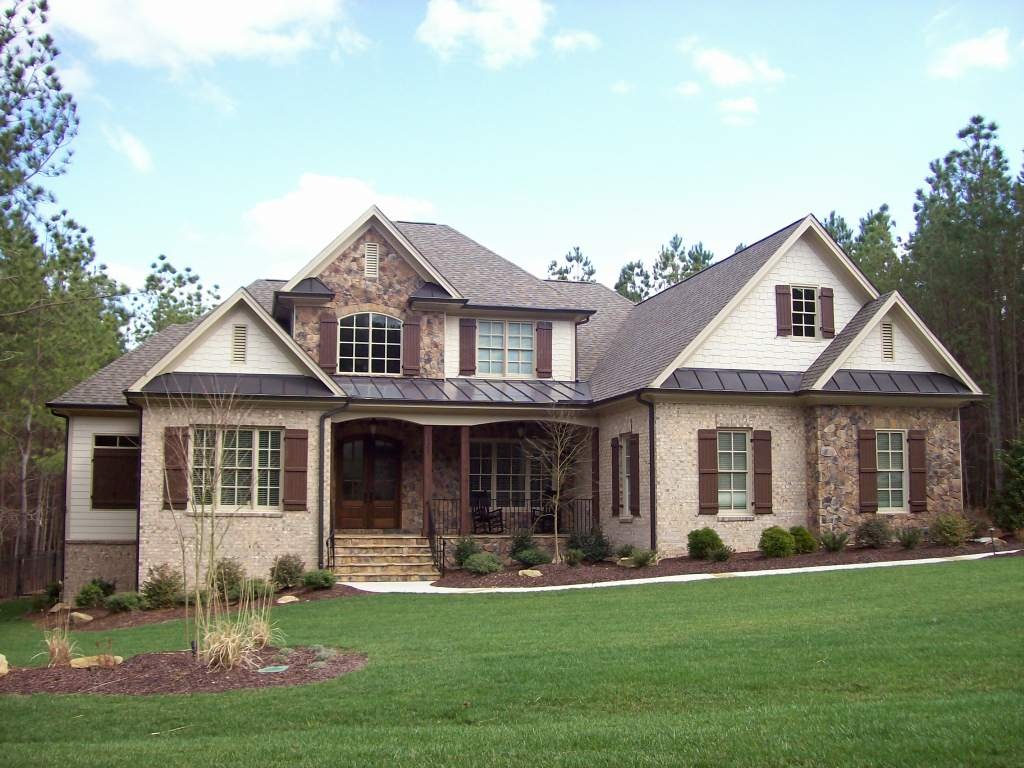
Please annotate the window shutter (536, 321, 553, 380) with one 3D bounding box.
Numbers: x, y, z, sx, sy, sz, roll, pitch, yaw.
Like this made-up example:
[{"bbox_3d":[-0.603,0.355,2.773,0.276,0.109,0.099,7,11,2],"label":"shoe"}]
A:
[{"bbox_3d":[0.917,-0.972,30.257,0.470,1.648,0.050,2,-6,-13],"label":"window shutter"}]

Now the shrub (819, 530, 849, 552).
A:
[{"bbox_3d":[7.034,3.424,23.300,0.630,0.525,0.611,2,-6,-13],"label":"shrub"}]

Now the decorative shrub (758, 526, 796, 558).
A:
[{"bbox_3d":[5.541,3.308,22.225,0.769,0.648,0.731,2,-7,-14],"label":"decorative shrub"}]

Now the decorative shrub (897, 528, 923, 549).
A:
[{"bbox_3d":[8.430,3.255,22.585,0.535,0.453,0.508,2,-7,-14],"label":"decorative shrub"}]

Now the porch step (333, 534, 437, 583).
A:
[{"bbox_3d":[-3.049,4.193,25.538,2.375,0.976,1.390,2,-6,-13],"label":"porch step"}]

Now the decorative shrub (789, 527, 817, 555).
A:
[{"bbox_3d":[6.493,3.498,23.800,0.687,0.626,0.666,2,-6,-13],"label":"decorative shrub"}]

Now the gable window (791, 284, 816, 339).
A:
[{"bbox_3d":[6.971,-1.710,25.439,0.726,1.310,0.100,2,-7,-14],"label":"gable window"}]

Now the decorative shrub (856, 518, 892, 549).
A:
[{"bbox_3d":[8.005,3.309,23.576,0.800,0.650,0.780,2,-7,-14],"label":"decorative shrub"}]

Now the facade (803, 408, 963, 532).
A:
[{"bbox_3d":[8.321,1.944,23.808,3.573,2.927,0.530,2,-7,-14],"label":"facade"}]

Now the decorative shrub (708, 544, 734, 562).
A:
[{"bbox_3d":[4.246,3.435,21.583,0.511,0.354,0.486,2,-7,-14],"label":"decorative shrub"}]

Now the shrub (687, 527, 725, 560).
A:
[{"bbox_3d":[4.202,3.462,23.085,0.780,0.720,0.780,0,-6,0],"label":"shrub"}]

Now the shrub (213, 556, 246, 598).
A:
[{"bbox_3d":[-6.086,4.168,22.941,0.710,0.878,0.675,2,-7,-14],"label":"shrub"}]

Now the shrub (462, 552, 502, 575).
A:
[{"bbox_3d":[-0.670,4.074,24.168,0.881,0.484,0.837,0,-6,0],"label":"shrub"}]

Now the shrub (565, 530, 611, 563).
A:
[{"bbox_3d":[1.875,3.983,26.100,1.035,0.784,1.004,0,-6,0],"label":"shrub"}]

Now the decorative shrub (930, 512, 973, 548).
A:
[{"bbox_3d":[9.864,3.299,23.900,0.905,0.786,0.878,2,-6,-13],"label":"decorative shrub"}]

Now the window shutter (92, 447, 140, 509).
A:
[{"bbox_3d":[-10.222,2.439,27.576,1.198,1.610,0.060,2,-6,-13],"label":"window shutter"}]

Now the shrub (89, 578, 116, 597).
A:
[{"bbox_3d":[-10.061,5.037,26.167,0.680,0.580,0.720,2,-7,-14],"label":"shrub"}]

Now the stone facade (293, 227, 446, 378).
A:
[{"bbox_3d":[-3.880,-2.230,29.187,4.192,4.211,0.250,2,-7,-14],"label":"stone facade"}]

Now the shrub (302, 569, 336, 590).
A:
[{"bbox_3d":[-4.320,4.388,23.900,0.733,0.494,0.711,2,-6,-13],"label":"shrub"}]

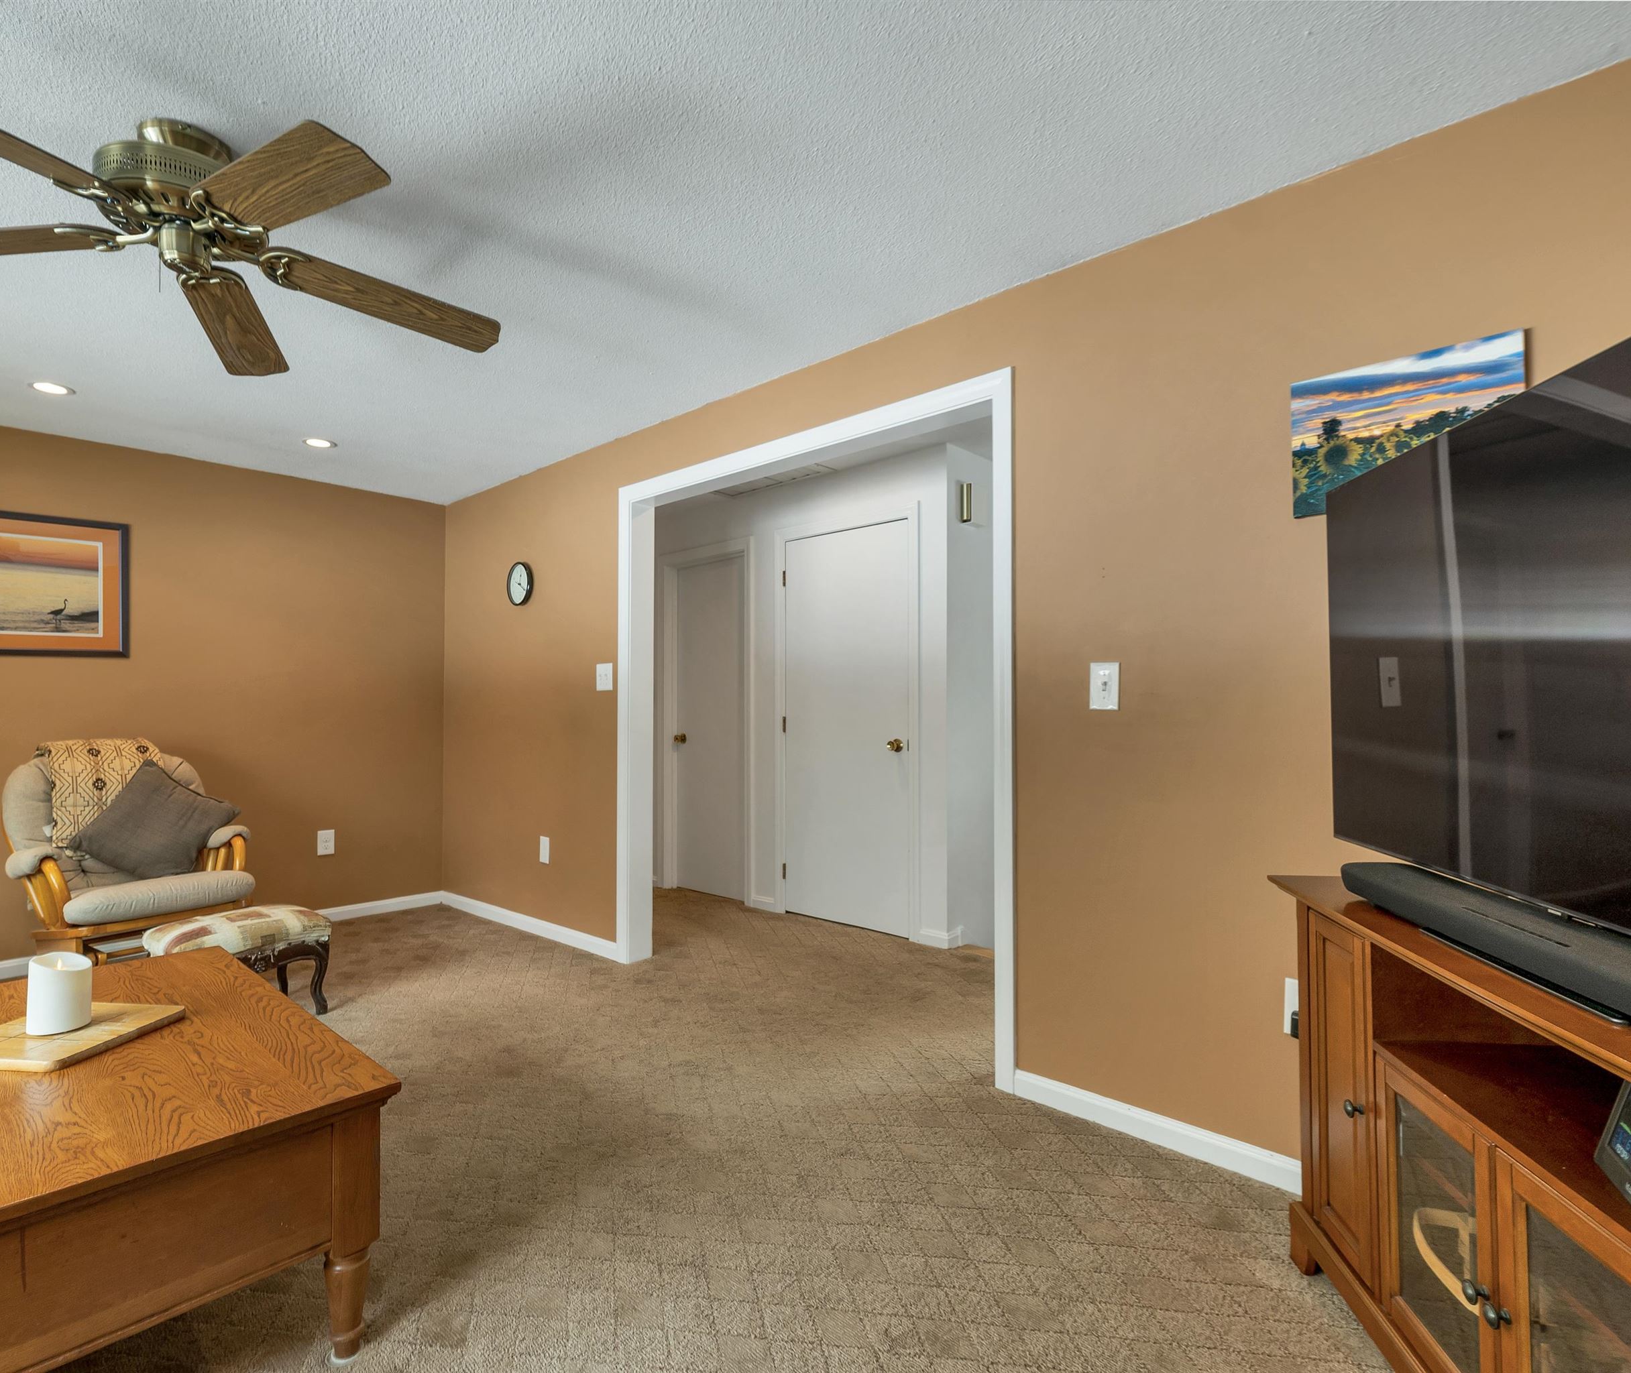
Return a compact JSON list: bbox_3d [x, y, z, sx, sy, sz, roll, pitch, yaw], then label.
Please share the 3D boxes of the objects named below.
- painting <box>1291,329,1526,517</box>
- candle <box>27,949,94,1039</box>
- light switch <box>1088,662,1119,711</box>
[{"bbox_3d":[1.277,-0.555,1.746,0.408,0.316,0.020,-2,-2,41],"label":"painting"},{"bbox_3d":[-1.530,0.621,1.623,0.096,0.135,0.096,0,-2,0],"label":"candle"},{"bbox_3d":[0.777,0.000,2.162,0.080,0.126,0.020,-2,-2,41],"label":"light switch"}]

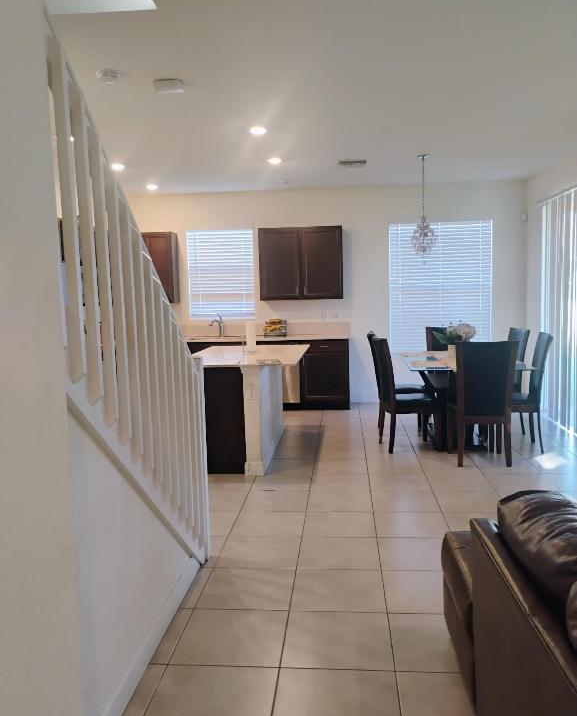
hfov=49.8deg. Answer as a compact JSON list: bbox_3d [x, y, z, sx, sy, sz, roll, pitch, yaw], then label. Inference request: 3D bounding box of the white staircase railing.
[{"bbox_3d":[-0.619,0.072,2.719,0.100,2.310,1.620,-1,6,8],"label":"white staircase railing"}]

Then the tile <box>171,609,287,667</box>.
[{"bbox_3d":[-0.243,1.231,2.740,0.455,0.010,0.450,-1,6,5],"label":"tile"}]

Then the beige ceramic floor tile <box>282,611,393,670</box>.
[{"bbox_3d":[0.216,1.225,2.701,0.456,0.010,0.452,-1,6,5],"label":"beige ceramic floor tile"}]

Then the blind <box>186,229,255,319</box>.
[{"bbox_3d":[-0.900,-1.124,8.307,0.891,1.136,0.060,-1,6,5],"label":"blind"}]

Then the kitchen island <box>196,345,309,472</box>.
[{"bbox_3d":[-0.365,0.424,5.974,1.085,0.925,1.800,-1,6,5],"label":"kitchen island"}]

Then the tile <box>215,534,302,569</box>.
[{"bbox_3d":[-0.163,1.129,3.605,0.453,0.010,0.445,-1,6,5],"label":"tile"}]

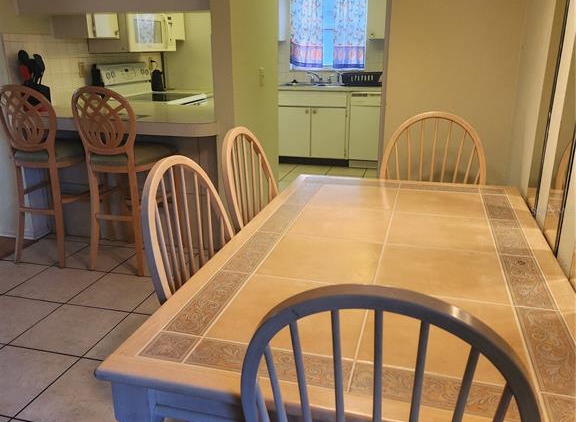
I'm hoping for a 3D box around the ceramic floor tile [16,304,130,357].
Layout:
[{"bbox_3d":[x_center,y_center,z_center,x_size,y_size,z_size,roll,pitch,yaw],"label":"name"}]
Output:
[{"bbox_3d":[-1.085,0.595,2.573,0.405,0.010,0.405,5,19,15],"label":"ceramic floor tile"}]

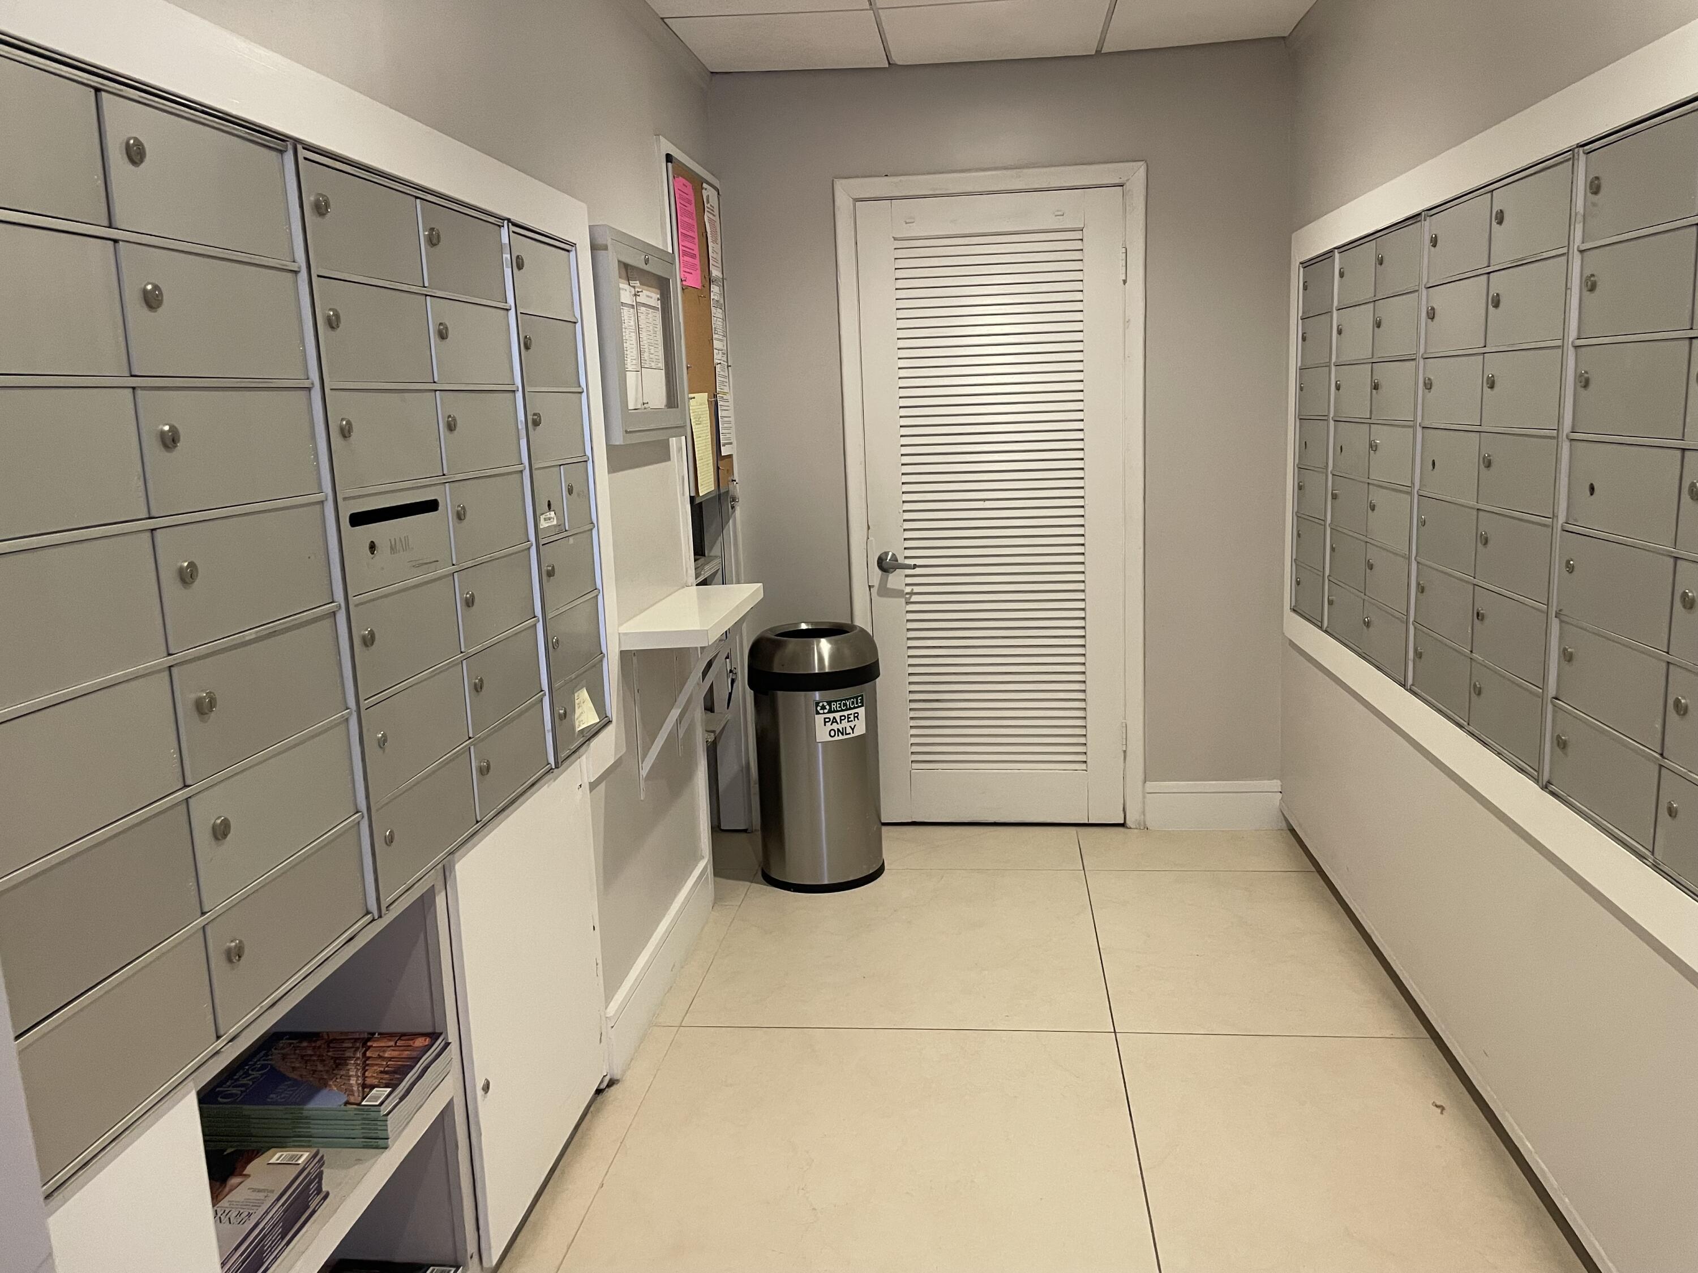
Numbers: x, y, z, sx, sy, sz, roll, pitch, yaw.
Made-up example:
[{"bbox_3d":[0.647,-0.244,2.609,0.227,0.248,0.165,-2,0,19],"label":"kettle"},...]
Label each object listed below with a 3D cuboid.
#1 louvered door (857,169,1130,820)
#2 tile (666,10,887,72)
[{"bbox_3d":[0.473,-0.370,4.124,0.816,2.025,0.045,-1,10,7],"label":"louvered door"},{"bbox_3d":[-0.180,-1.701,3.628,0.555,0.025,0.599,-1,10,7],"label":"tile"}]

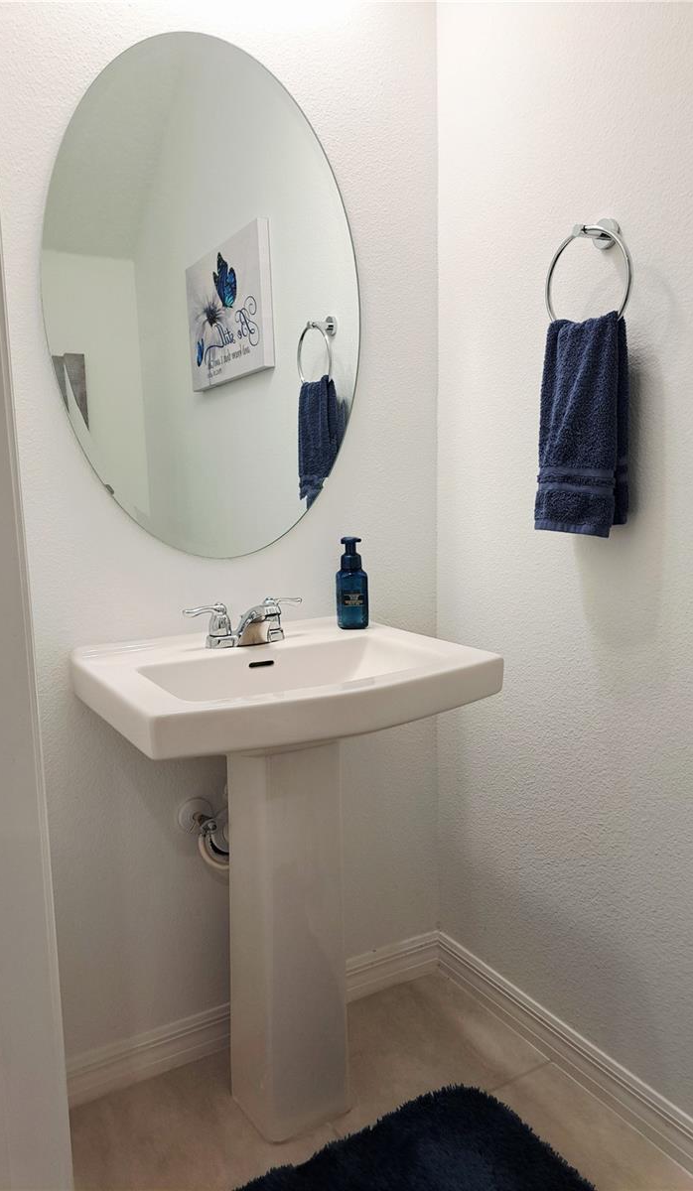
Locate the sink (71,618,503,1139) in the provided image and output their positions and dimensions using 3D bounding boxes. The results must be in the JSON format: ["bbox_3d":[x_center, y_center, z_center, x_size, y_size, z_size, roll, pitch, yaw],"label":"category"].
[{"bbox_3d":[-0.089,0.528,1.412,0.608,0.873,0.535,-6,9,-30],"label":"sink"}]

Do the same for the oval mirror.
[{"bbox_3d":[-0.233,-0.526,1.498,0.607,0.915,0.010,-6,9,-30],"label":"oval mirror"}]

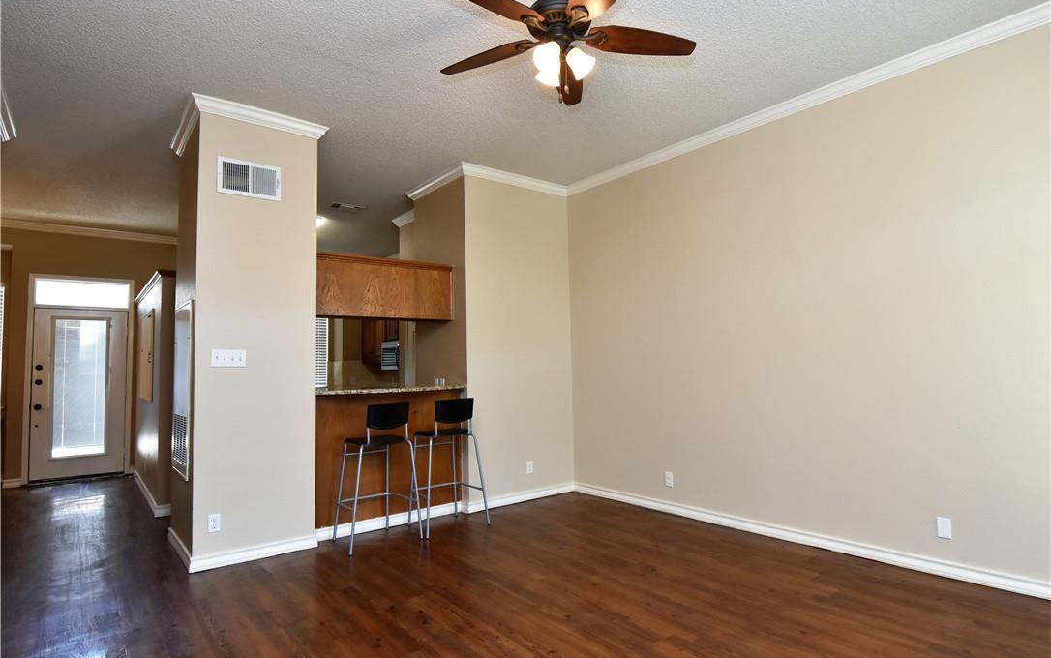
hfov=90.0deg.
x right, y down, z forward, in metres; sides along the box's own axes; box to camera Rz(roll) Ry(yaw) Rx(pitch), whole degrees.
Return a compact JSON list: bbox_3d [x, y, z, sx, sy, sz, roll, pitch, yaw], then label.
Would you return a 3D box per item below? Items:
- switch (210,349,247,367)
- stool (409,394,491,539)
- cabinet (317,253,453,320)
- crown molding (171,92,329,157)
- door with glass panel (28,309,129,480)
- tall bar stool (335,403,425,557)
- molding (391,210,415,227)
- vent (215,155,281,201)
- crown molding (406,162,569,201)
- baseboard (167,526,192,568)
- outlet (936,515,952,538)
[{"bbox_3d":[-1.997,0.198,3.538,0.205,0.112,0.010,2,-5,-37],"label":"switch"},{"bbox_3d":[-0.626,1.070,4.244,0.510,1.015,0.430,2,-5,-39],"label":"stool"},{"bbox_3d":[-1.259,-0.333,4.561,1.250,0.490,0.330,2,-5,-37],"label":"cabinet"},{"bbox_3d":[-2.174,-1.448,4.113,0.900,0.095,1.060,2,-5,-39],"label":"crown molding"},{"bbox_3d":[-5.412,0.777,6.404,0.890,2.030,0.045,2,-5,-37],"label":"door with glass panel"},{"bbox_3d":[-1.115,1.061,3.941,0.510,1.015,0.430,2,-5,-39],"label":"tall bar stool"},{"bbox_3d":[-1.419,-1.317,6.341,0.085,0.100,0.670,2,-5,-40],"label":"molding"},{"bbox_3d":[-1.935,-1.046,3.684,0.400,0.245,0.020,2,-5,-37],"label":"vent"},{"bbox_3d":[-0.407,-1.395,5.462,1.230,0.100,1.100,2,-5,-39],"label":"crown molding"},{"bbox_3d":[-2.424,1.537,3.691,0.018,0.090,0.950,2,-5,-40],"label":"baseboard"},{"bbox_3d":[2.401,1.141,3.009,0.008,0.116,0.072,2,-5,-40],"label":"outlet"}]

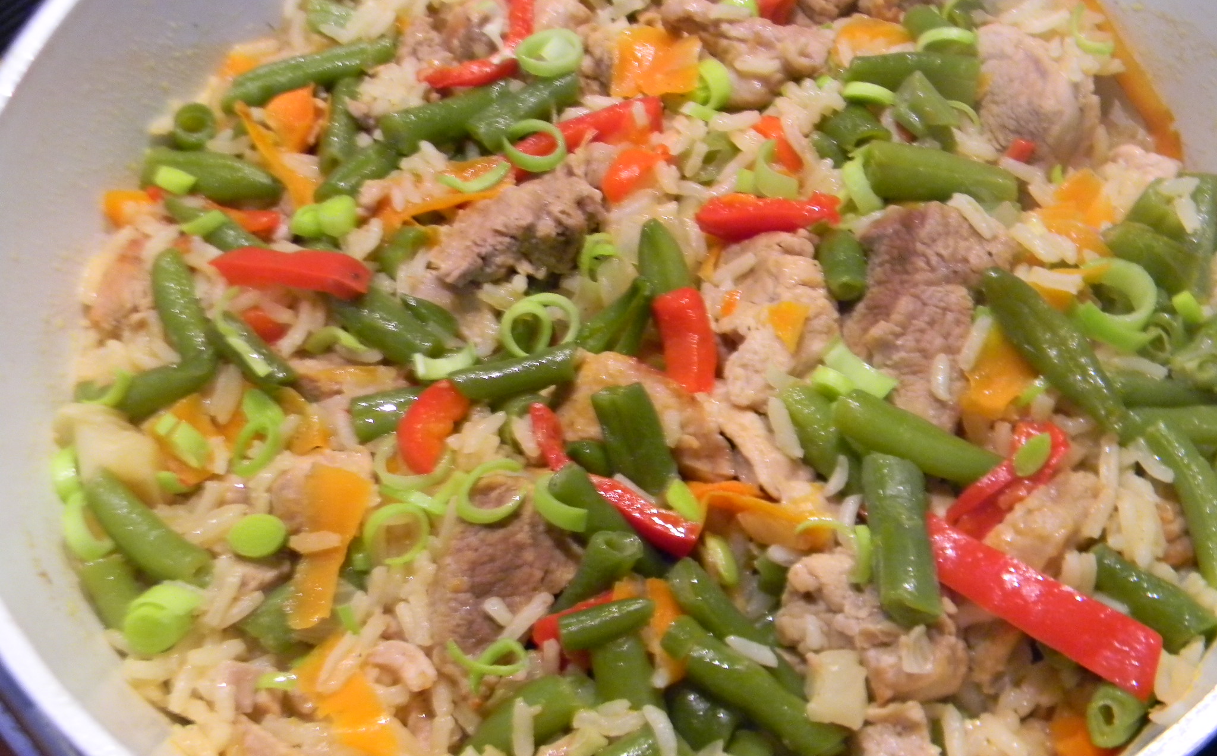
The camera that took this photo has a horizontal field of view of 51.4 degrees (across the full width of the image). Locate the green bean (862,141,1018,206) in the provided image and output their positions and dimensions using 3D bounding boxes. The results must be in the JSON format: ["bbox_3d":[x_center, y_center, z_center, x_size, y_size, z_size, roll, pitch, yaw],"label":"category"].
[{"bbox_3d":[0.069,-0.042,0.266,0.031,0.010,0.011,8,61,10],"label":"green bean"}]

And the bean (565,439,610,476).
[{"bbox_3d":[-0.001,0.016,0.243,0.013,0.007,0.007,14,62,14],"label":"bean"}]

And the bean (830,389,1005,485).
[{"bbox_3d":[0.061,0.012,0.248,0.034,0.009,0.009,21,65,17],"label":"bean"}]

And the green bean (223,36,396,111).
[{"bbox_3d":[-0.075,-0.077,0.320,0.045,0.008,0.009,-20,60,-4],"label":"green bean"}]

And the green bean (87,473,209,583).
[{"bbox_3d":[-0.095,0.030,0.260,0.037,0.008,0.010,35,70,23],"label":"green bean"}]

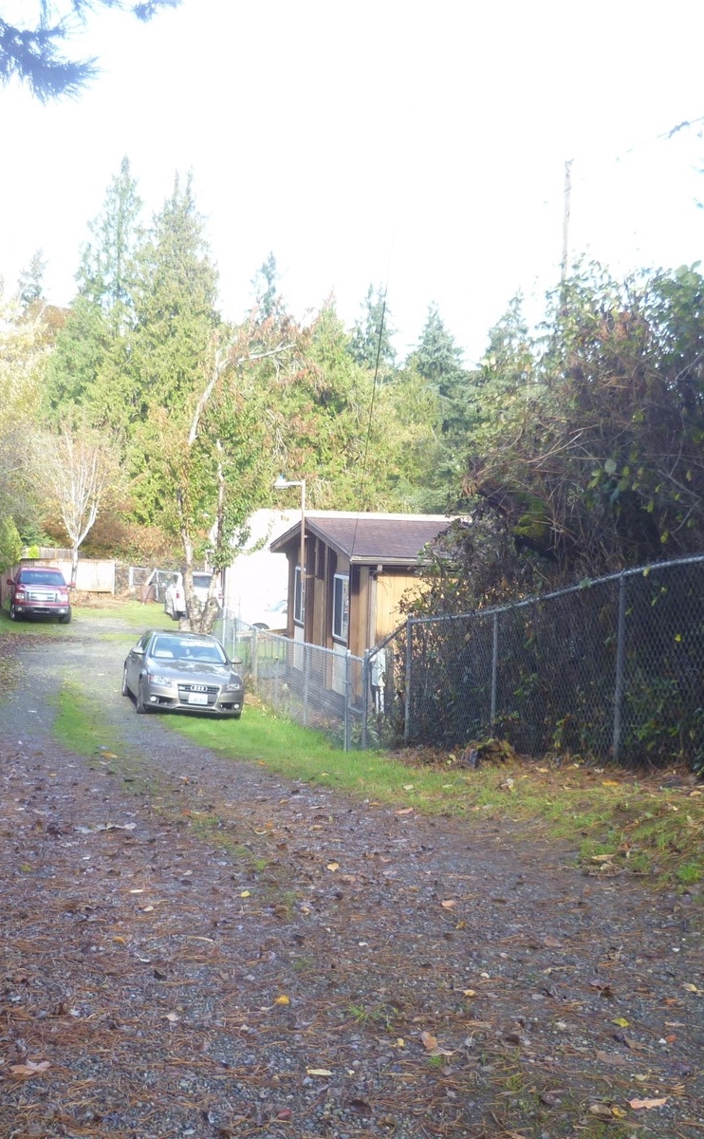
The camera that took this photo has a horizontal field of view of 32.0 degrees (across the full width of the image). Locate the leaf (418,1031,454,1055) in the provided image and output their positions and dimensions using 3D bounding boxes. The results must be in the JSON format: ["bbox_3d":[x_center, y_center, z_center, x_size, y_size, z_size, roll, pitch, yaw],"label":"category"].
[{"bbox_3d":[0.274,1.541,4.000,0.110,0.040,0.100,2,2,5],"label":"leaf"}]

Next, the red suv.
[{"bbox_3d":[-11.819,0.866,46.568,2.100,1.920,5.700,2,3,-16],"label":"red suv"}]

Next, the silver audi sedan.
[{"bbox_3d":[-3.227,1.873,23.077,1.880,1.430,4.700,5,0,-16],"label":"silver audi sedan"}]

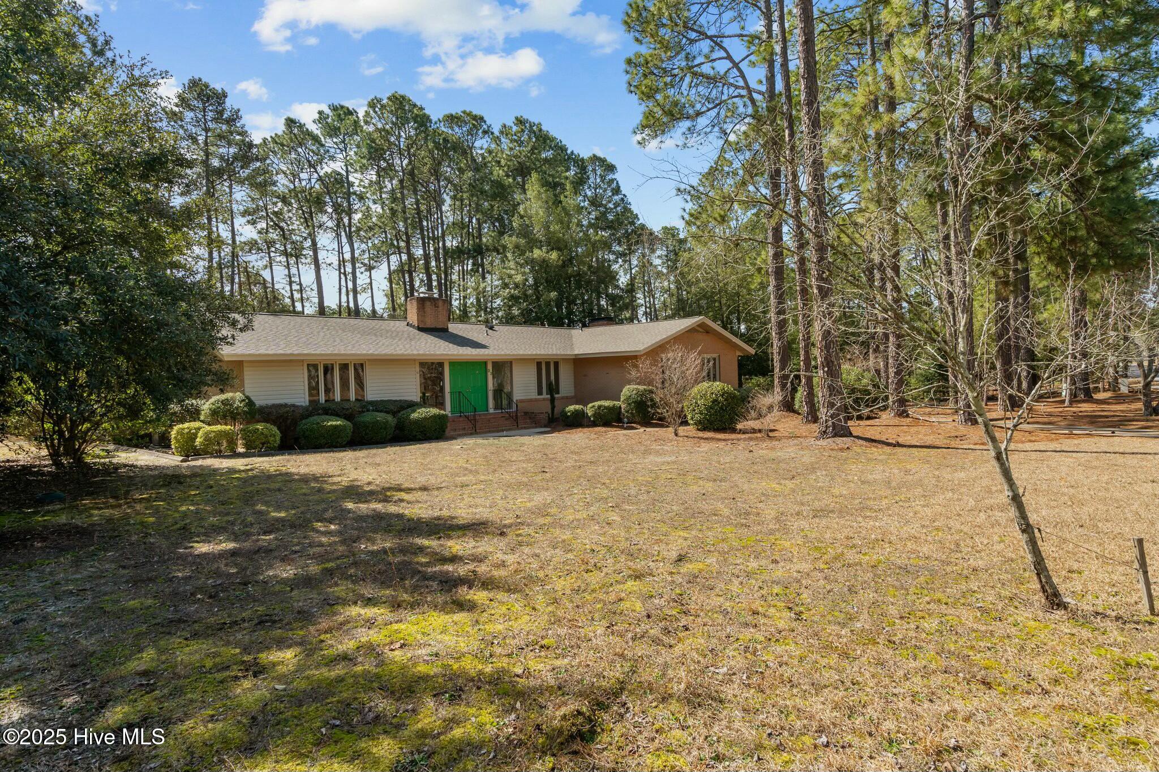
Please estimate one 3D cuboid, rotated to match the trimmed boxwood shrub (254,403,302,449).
[{"bbox_3d":[-8.830,1.164,17.178,1.050,1.260,1.400,0,2,44],"label":"trimmed boxwood shrub"}]

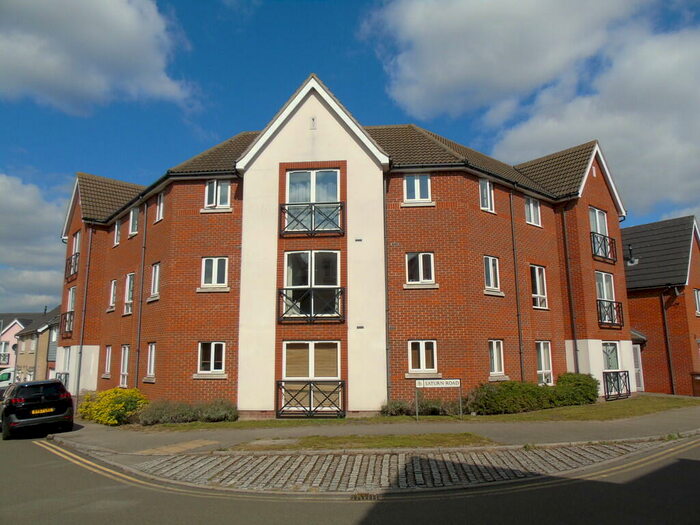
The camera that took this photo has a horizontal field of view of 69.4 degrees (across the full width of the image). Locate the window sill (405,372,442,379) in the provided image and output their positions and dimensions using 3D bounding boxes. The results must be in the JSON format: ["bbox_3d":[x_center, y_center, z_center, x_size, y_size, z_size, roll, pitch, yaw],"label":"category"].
[{"bbox_3d":[2.283,3.499,15.615,1.125,0.155,0.140,-1,-10,4],"label":"window sill"}]

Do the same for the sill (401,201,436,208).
[{"bbox_3d":[2.255,-1.870,16.585,1.148,0.146,0.150,-1,-10,4],"label":"sill"}]

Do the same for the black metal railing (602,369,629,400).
[{"bbox_3d":[10.607,4.853,19.960,2.000,1.070,0.170,8,-13,-40],"label":"black metal railing"}]

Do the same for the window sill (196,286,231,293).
[{"bbox_3d":[-4.459,0.920,16.635,1.125,0.144,0.150,-1,-10,4],"label":"window sill"}]

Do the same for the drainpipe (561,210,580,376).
[{"bbox_3d":[8.424,1.408,19.246,0.095,7.380,0.085,8,-13,-39],"label":"drainpipe"}]

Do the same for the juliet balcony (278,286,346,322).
[{"bbox_3d":[-1.202,1.363,15.591,2.050,1.090,0.170,-1,-10,4],"label":"juliet balcony"}]

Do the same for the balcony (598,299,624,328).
[{"bbox_3d":[10.595,2.148,20.458,2.000,1.100,0.170,8,-13,-40],"label":"balcony"}]

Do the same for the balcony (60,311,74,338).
[{"bbox_3d":[-12.566,2.763,22.442,0.170,1.100,1.880,8,-13,-40],"label":"balcony"}]

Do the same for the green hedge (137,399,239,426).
[{"bbox_3d":[-4.818,4.477,15.256,2.700,0.680,1.150,-1,-10,4],"label":"green hedge"}]

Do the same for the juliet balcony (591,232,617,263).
[{"bbox_3d":[10.462,-0.554,20.777,1.910,1.120,0.165,8,-13,-39],"label":"juliet balcony"}]

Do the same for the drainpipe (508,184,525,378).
[{"bbox_3d":[5.943,1.200,17.799,0.090,7.730,0.100,8,-13,-40],"label":"drainpipe"}]

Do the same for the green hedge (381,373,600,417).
[{"bbox_3d":[4.938,4.199,16.187,8.066,1.020,1.726,4,-11,-25],"label":"green hedge"}]

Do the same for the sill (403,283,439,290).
[{"bbox_3d":[2.271,0.769,16.097,1.110,0.150,0.140,-1,-10,4],"label":"sill"}]

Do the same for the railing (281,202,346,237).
[{"bbox_3d":[-1.170,-1.305,15.911,2.010,1.110,0.170,-1,-10,4],"label":"railing"}]

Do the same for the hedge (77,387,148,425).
[{"bbox_3d":[-8.623,5.152,18.248,1.050,1.070,4.700,8,-13,-40],"label":"hedge"}]

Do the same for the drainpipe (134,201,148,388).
[{"bbox_3d":[-7.585,1.601,18.330,0.100,7.880,0.090,8,-13,-40],"label":"drainpipe"}]

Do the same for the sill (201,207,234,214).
[{"bbox_3d":[-4.481,-1.727,17.111,1.119,0.131,0.150,-1,-10,4],"label":"sill"}]

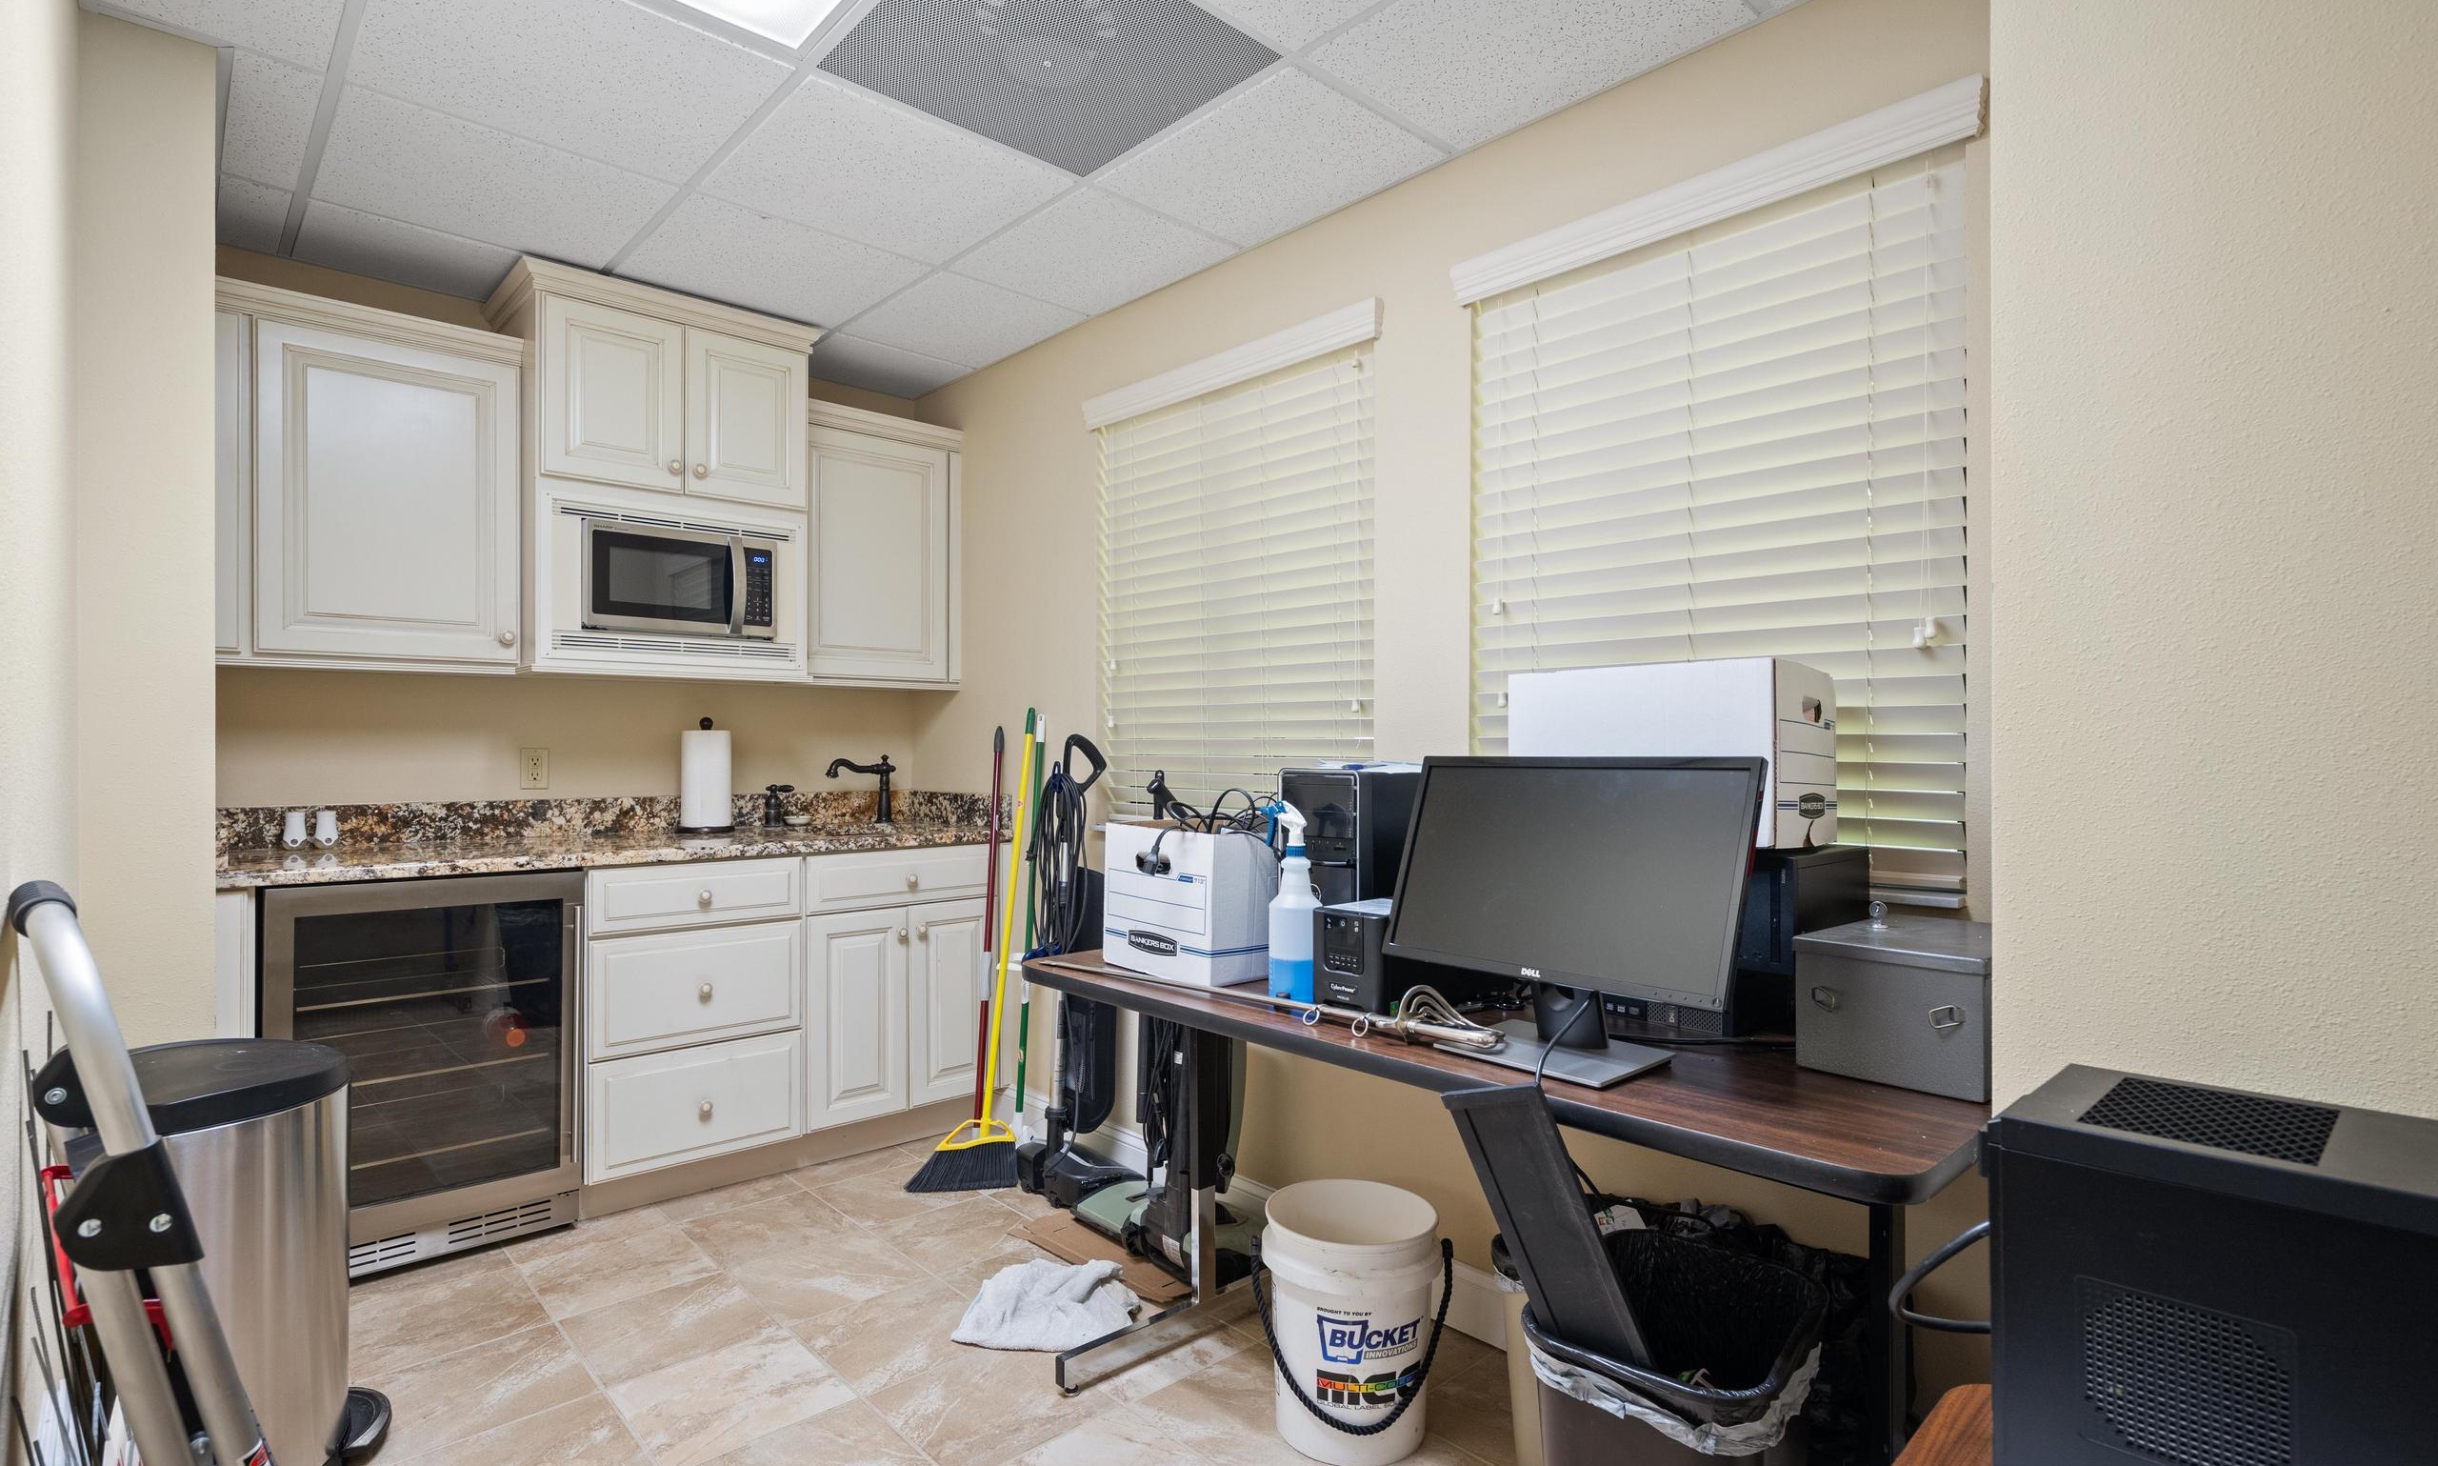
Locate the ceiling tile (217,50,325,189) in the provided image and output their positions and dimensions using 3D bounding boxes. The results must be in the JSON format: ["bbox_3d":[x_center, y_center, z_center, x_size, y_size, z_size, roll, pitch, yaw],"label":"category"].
[{"bbox_3d":[-1.854,-1.185,2.241,0.145,0.020,0.600,1,-1,-43],"label":"ceiling tile"}]

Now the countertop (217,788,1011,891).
[{"bbox_3d":[-1.527,0.258,3.110,1.845,0.140,0.630,1,-1,-43],"label":"countertop"}]

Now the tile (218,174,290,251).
[{"bbox_3d":[-2.209,-1.186,2.641,0.135,0.020,0.440,0,-1,-43],"label":"tile"}]

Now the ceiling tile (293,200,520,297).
[{"bbox_3d":[-1.936,-1.183,2.894,0.600,0.020,0.440,0,-1,-43],"label":"ceiling tile"}]

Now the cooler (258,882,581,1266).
[{"bbox_3d":[-1.920,0.756,2.741,0.590,0.860,0.580,1,-1,-43],"label":"cooler"}]

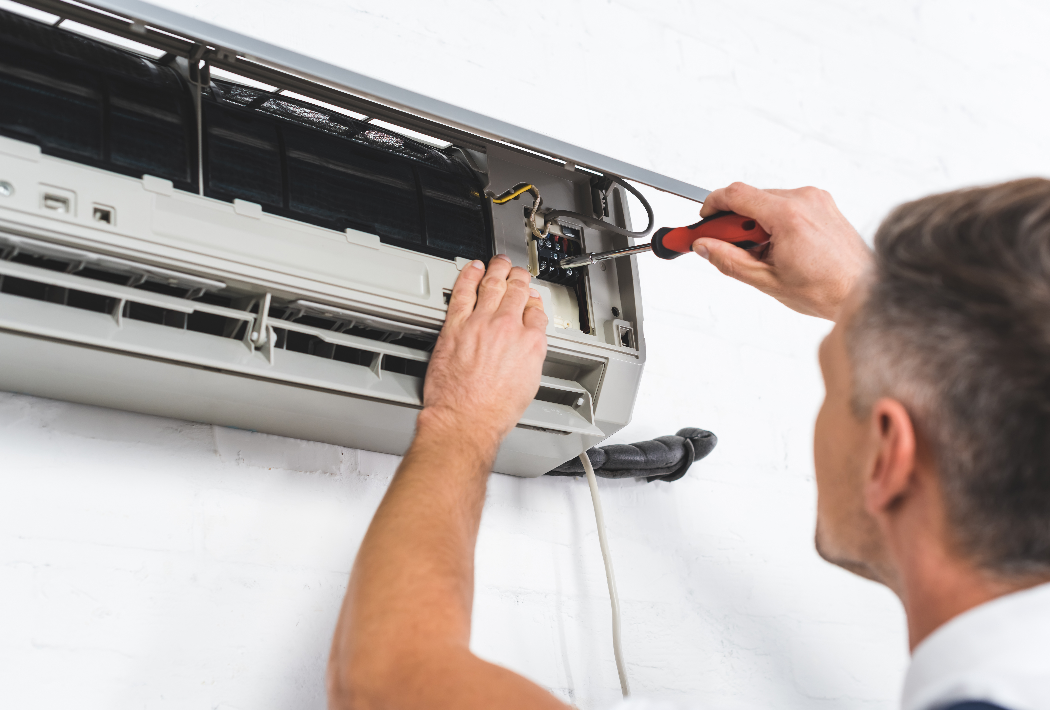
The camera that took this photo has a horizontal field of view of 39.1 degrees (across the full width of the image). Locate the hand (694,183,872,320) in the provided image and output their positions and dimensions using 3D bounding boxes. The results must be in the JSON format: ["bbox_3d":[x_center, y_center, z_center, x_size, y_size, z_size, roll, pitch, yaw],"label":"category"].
[{"bbox_3d":[0.199,-0.082,1.130,0.143,0.083,0.080,27,5,18],"label":"hand"}]

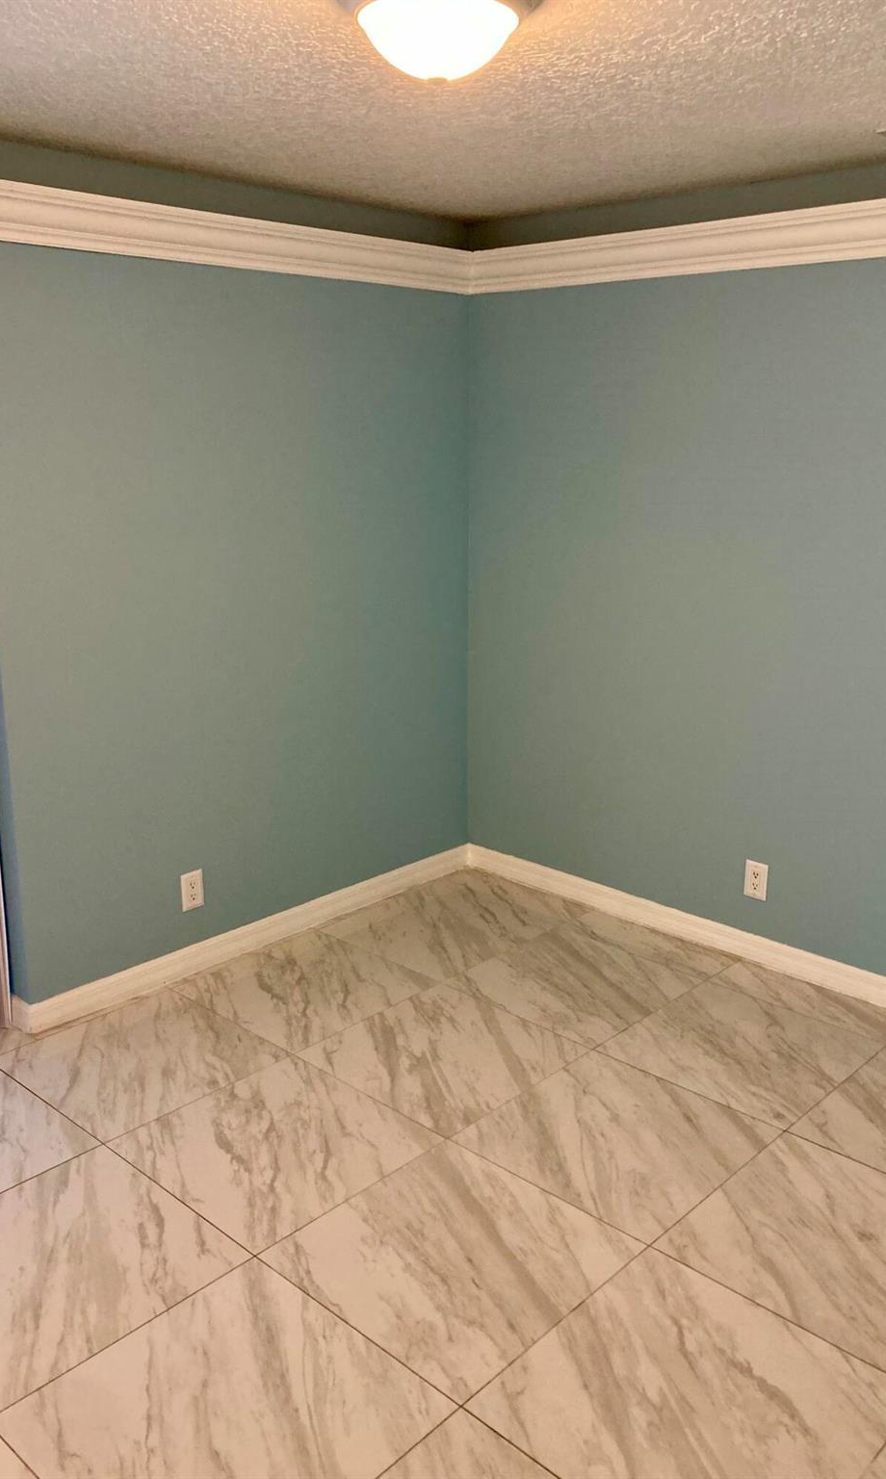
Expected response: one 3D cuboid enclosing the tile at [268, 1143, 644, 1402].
[{"bbox_3d":[0.023,1.101,2.567,0.588,0.010,0.594,13,20,41],"label":"tile"}]

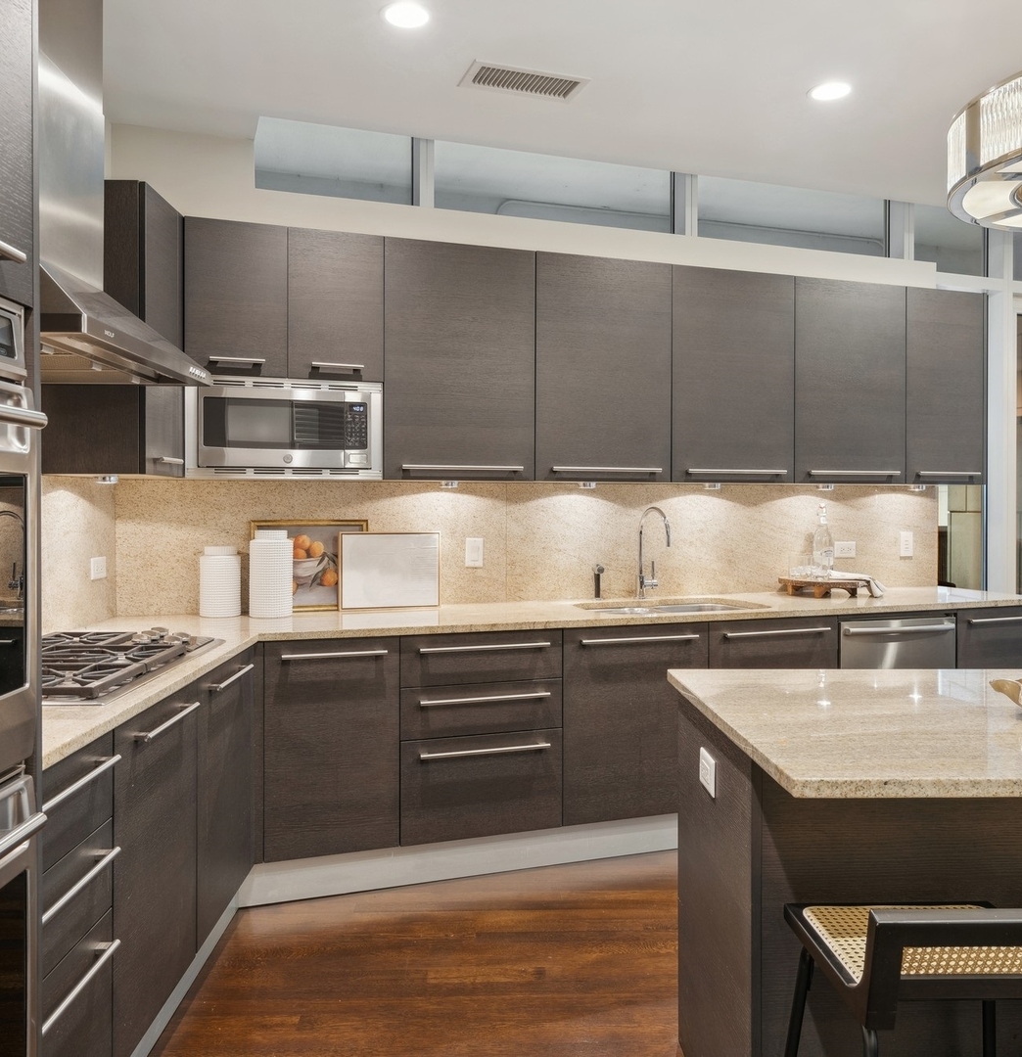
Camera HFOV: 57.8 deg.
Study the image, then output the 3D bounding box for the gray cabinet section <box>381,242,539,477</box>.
[{"bbox_3d":[-0.237,-0.644,3.724,0.609,0.912,0.320,0,1,-19],"label":"gray cabinet section"}]

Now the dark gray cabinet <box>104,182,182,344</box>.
[{"bbox_3d":[-1.293,-0.625,3.024,0.341,0.903,0.383,0,2,-1],"label":"dark gray cabinet"}]

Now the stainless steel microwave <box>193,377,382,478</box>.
[{"bbox_3d":[-0.858,-0.364,3.482,0.705,0.356,0.340,0,2,-19],"label":"stainless steel microwave"}]

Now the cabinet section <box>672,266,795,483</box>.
[{"bbox_3d":[0.916,-0.654,4.122,0.607,0.912,0.320,0,1,-19],"label":"cabinet section"}]

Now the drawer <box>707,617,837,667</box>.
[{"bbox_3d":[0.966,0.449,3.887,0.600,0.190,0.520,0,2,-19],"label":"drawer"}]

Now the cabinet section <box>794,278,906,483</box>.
[{"bbox_3d":[1.492,-0.659,4.320,0.611,0.912,0.320,0,1,-19],"label":"cabinet section"}]

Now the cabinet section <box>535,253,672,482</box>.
[{"bbox_3d":[0.340,-0.649,3.923,0.612,0.912,0.320,0,1,-19],"label":"cabinet section"}]

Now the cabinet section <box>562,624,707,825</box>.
[{"bbox_3d":[0.375,0.725,3.784,0.609,0.725,0.630,0,1,-19],"label":"cabinet section"}]

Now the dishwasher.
[{"bbox_3d":[1.531,0.754,4.127,0.613,0.800,0.610,0,2,-19],"label":"dishwasher"}]

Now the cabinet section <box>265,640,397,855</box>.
[{"bbox_3d":[-0.699,0.734,3.414,0.455,0.725,0.630,0,1,-19],"label":"cabinet section"}]

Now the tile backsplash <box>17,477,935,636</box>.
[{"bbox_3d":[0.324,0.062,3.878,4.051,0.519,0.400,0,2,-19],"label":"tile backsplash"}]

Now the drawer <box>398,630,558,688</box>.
[{"bbox_3d":[-0.174,0.451,3.496,0.599,0.177,0.520,0,2,-19],"label":"drawer"}]

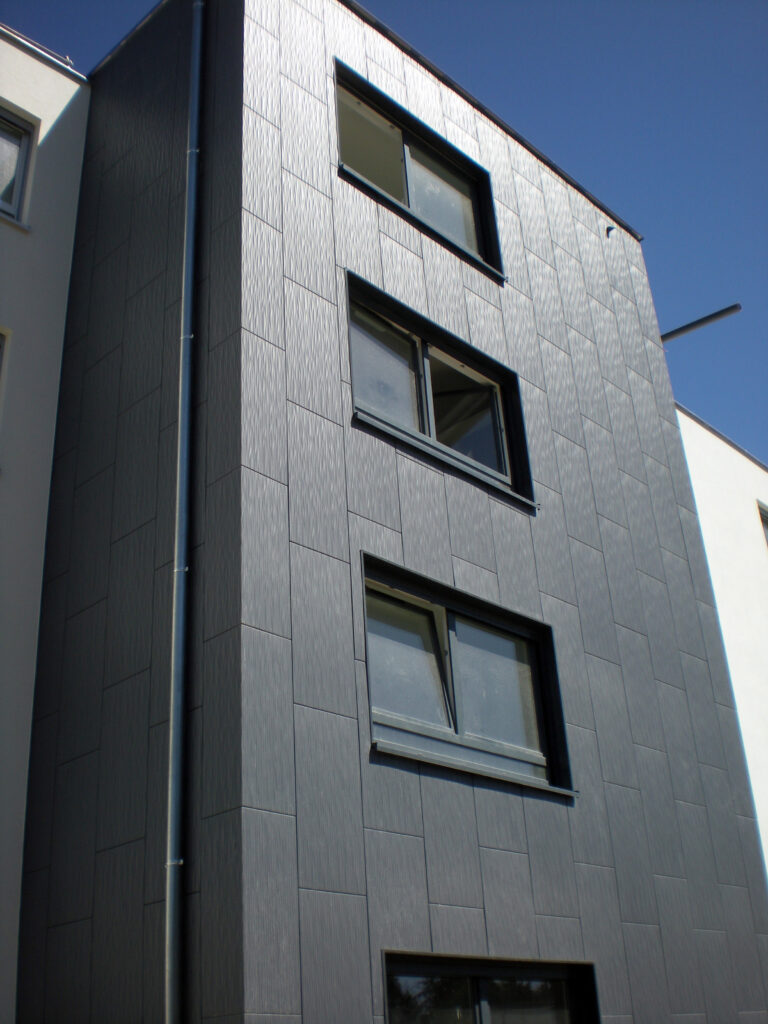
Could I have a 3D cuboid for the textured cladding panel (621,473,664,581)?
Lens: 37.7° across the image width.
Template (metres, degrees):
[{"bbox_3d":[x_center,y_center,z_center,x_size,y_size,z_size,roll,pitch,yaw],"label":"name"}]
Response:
[{"bbox_3d":[2.815,0.159,12.301,0.020,1.200,0.613,-26,-34,37],"label":"textured cladding panel"}]

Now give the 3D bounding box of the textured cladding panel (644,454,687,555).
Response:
[{"bbox_3d":[3.219,-0.056,12.816,0.020,1.205,0.600,-27,-35,37],"label":"textured cladding panel"}]

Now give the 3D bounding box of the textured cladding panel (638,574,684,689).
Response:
[{"bbox_3d":[2.895,1.241,11.759,0.020,1.214,0.602,-27,-35,37],"label":"textured cladding panel"}]

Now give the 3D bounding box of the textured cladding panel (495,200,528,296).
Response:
[{"bbox_3d":[1.422,-2.923,12.398,0.020,1.205,0.485,-27,-35,37],"label":"textured cladding panel"}]

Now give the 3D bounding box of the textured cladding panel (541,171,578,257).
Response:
[{"bbox_3d":[2.156,-3.630,13.727,0.020,1.200,0.604,-26,-34,37],"label":"textured cladding panel"}]

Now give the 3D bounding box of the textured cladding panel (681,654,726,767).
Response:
[{"bbox_3d":[3.350,2.087,11.815,0.020,1.214,0.602,-27,-35,37],"label":"textured cladding panel"}]

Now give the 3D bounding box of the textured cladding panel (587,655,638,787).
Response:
[{"bbox_3d":[2.111,1.941,10.336,0.020,1.205,0.600,-27,-35,37],"label":"textured cladding panel"}]

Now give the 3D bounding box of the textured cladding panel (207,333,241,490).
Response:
[{"bbox_3d":[-1.194,-0.793,8.468,0.401,1.206,0.030,-26,-35,37],"label":"textured cladding panel"}]

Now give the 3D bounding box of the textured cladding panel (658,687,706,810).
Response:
[{"bbox_3d":[2.960,2.306,11.203,0.020,1.205,0.601,-27,-35,37],"label":"textured cladding panel"}]

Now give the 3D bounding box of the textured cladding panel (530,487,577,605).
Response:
[{"bbox_3d":[1.601,0.288,10.784,0.020,1.214,0.602,-27,-35,37],"label":"textured cladding panel"}]

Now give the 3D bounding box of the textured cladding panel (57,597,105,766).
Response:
[{"bbox_3d":[-2.327,1.315,8.749,0.598,1.200,0.020,-26,-34,37],"label":"textured cladding panel"}]

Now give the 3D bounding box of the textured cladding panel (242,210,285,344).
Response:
[{"bbox_3d":[-0.967,-1.852,9.007,0.020,1.200,0.441,-26,-34,37],"label":"textured cladding panel"}]

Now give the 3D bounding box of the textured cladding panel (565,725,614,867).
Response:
[{"bbox_3d":[1.726,2.432,9.697,0.030,1.206,0.605,-26,-35,37],"label":"textured cladding panel"}]

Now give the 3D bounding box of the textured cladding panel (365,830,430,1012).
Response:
[{"bbox_3d":[0.102,2.755,7.571,0.020,1.181,0.601,-27,-35,37],"label":"textured cladding panel"}]

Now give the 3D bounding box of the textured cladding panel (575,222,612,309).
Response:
[{"bbox_3d":[2.612,-3.062,13.990,0.020,1.214,0.602,-27,-35,37],"label":"textured cladding panel"}]

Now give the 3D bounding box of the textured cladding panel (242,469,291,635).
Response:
[{"bbox_3d":[-0.840,0.281,7.914,0.030,1.206,0.440,-26,-35,37],"label":"textured cladding panel"}]

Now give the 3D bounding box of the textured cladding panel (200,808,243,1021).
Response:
[{"bbox_3d":[-0.981,2.427,6.833,0.422,1.200,0.020,-26,-34,37],"label":"textured cladding panel"}]

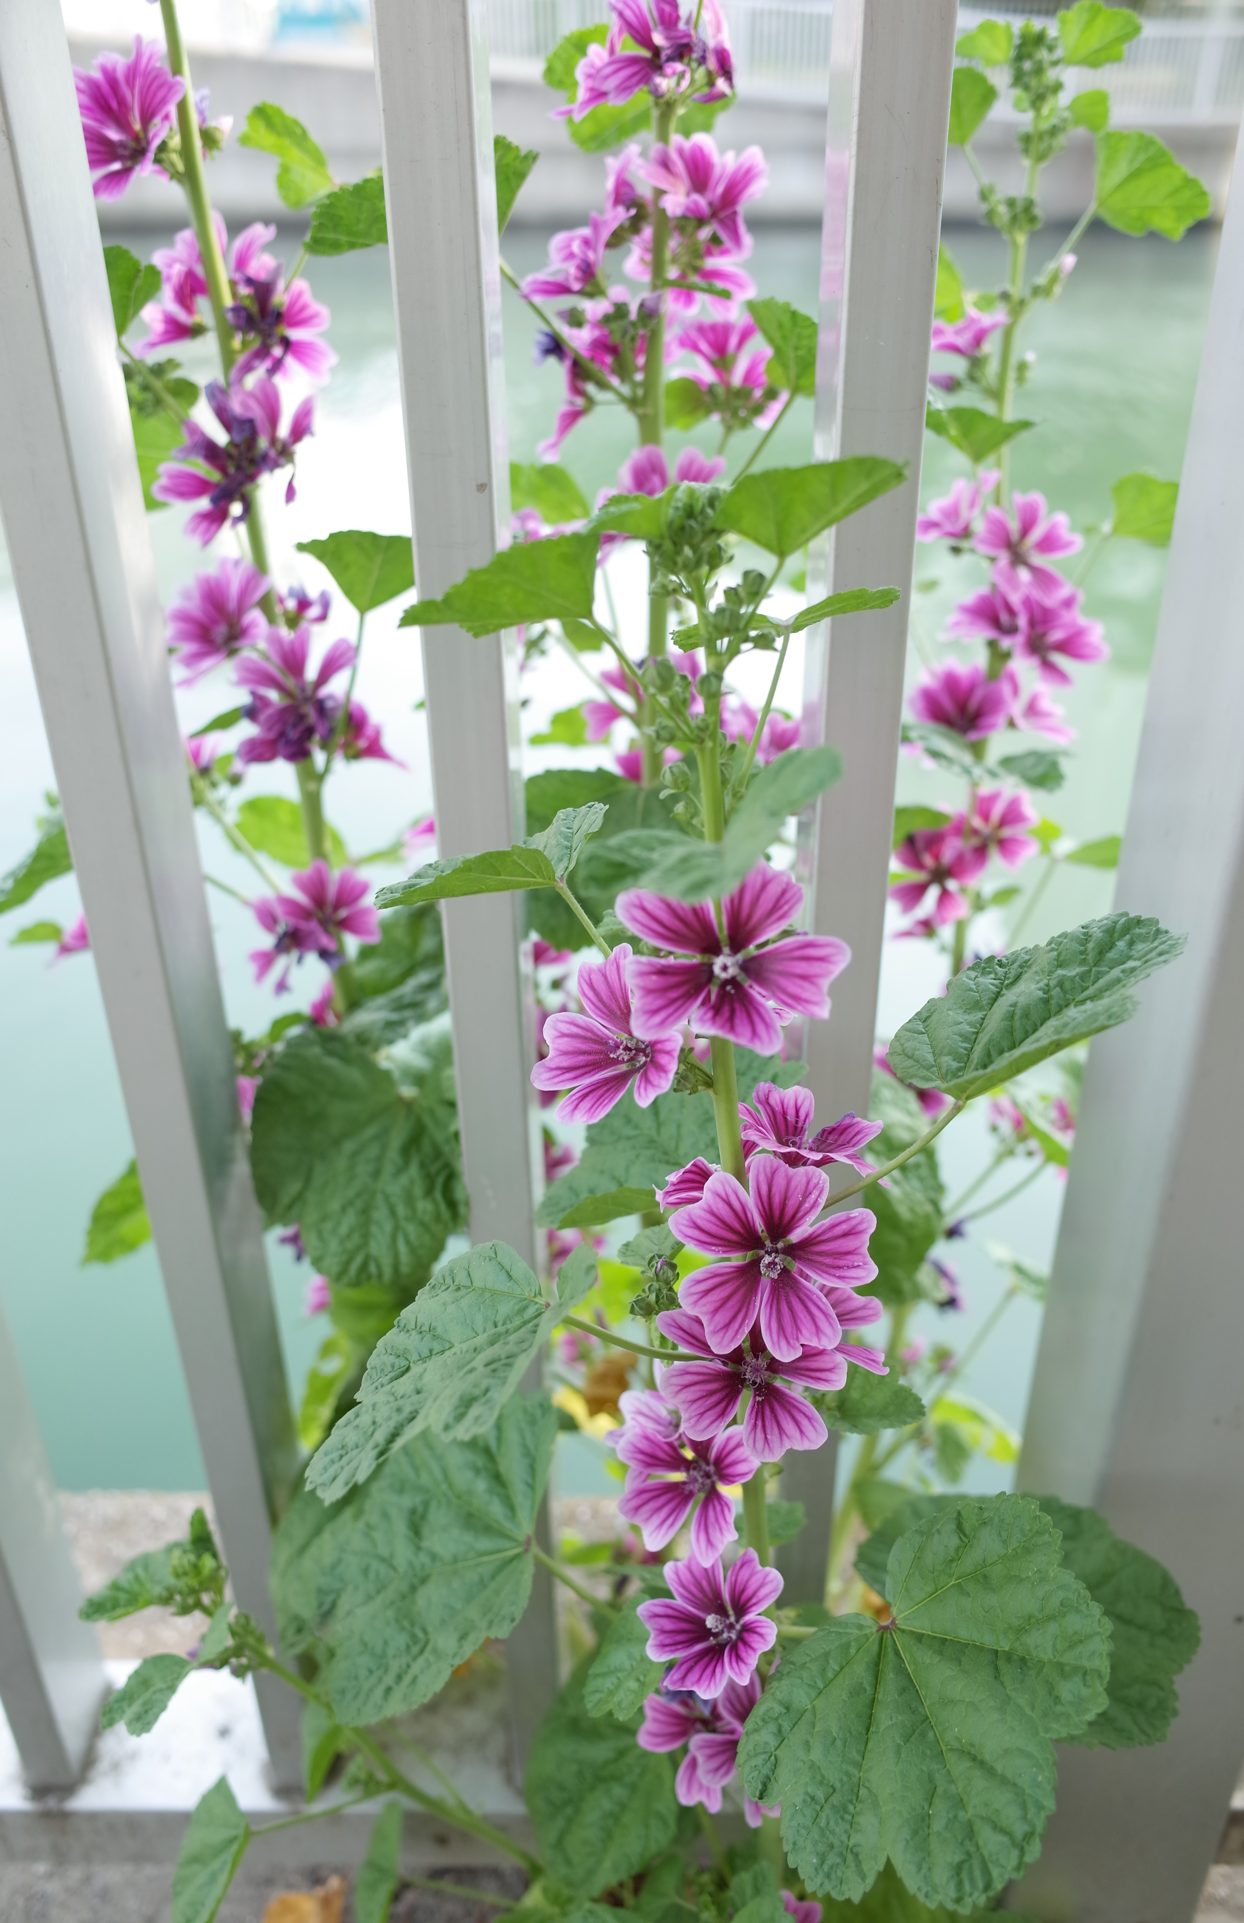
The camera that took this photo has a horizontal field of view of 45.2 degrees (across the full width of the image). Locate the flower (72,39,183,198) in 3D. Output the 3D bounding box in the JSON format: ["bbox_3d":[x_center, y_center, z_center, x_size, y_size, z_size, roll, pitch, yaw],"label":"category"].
[{"bbox_3d":[-0.171,-0.288,0.510,0.050,0.054,0.028,7,13,13],"label":"flower"}]

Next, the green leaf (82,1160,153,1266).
[{"bbox_3d":[-0.230,0.116,0.690,0.042,0.048,0.030,-15,32,-24],"label":"green leaf"}]

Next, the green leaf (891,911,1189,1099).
[{"bbox_3d":[0.115,0.012,0.415,0.084,0.019,0.052,-30,21,-3],"label":"green leaf"}]

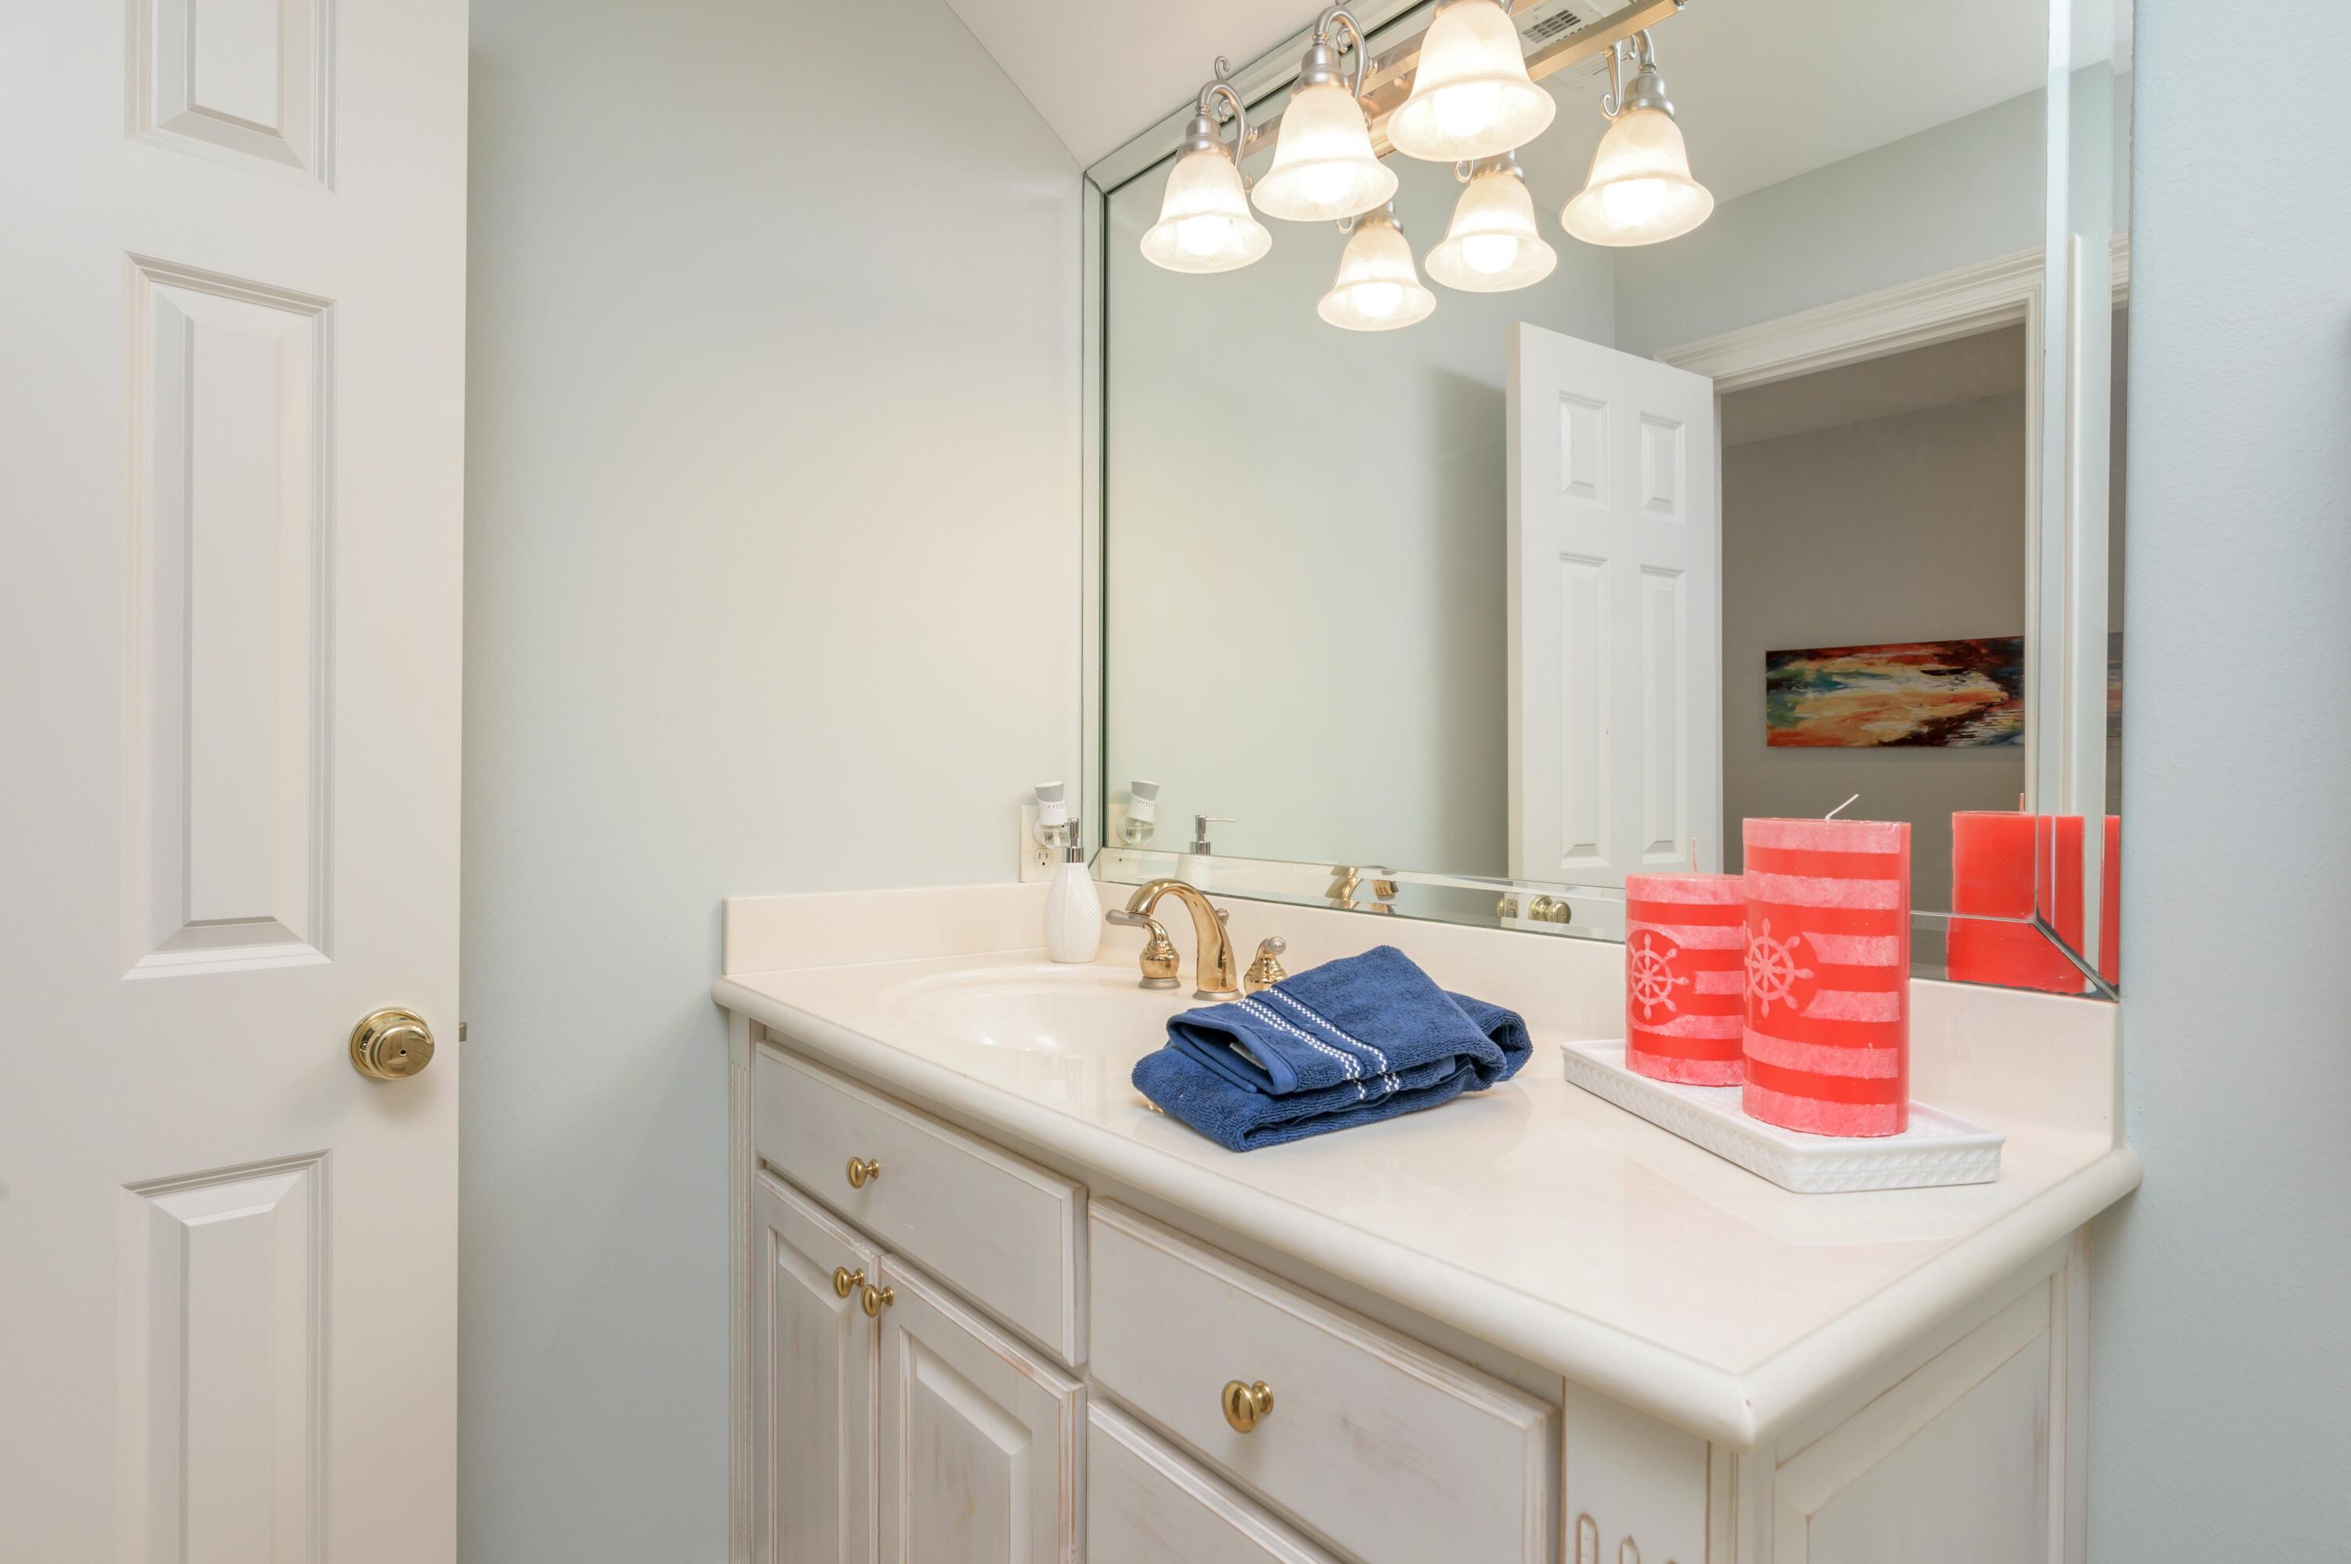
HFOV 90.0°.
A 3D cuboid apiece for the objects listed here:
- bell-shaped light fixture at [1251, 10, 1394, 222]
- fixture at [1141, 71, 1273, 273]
[{"bbox_3d":[0.161,-0.721,1.230,0.165,0.208,0.152,0,0,0],"label":"bell-shaped light fixture"},{"bbox_3d":[0.041,-0.728,1.364,0.165,0.208,0.152,0,0,0],"label":"fixture"}]

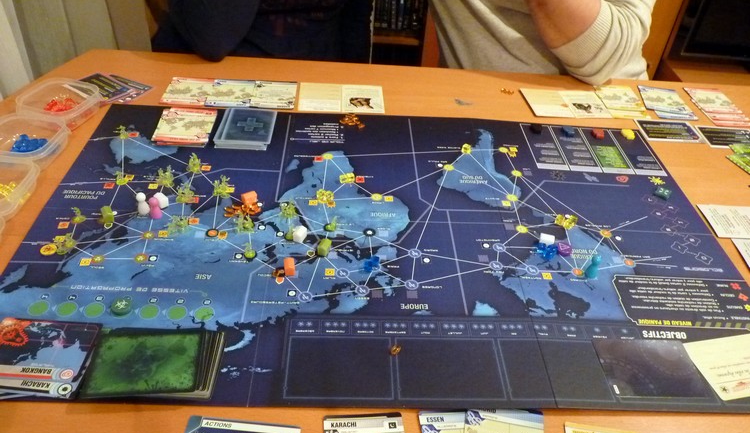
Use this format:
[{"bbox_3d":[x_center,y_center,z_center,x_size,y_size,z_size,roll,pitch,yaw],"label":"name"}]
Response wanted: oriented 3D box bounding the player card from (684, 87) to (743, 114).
[{"bbox_3d":[0.564,-0.194,0.978,0.063,0.002,0.088,2,39,-4],"label":"player card"}]

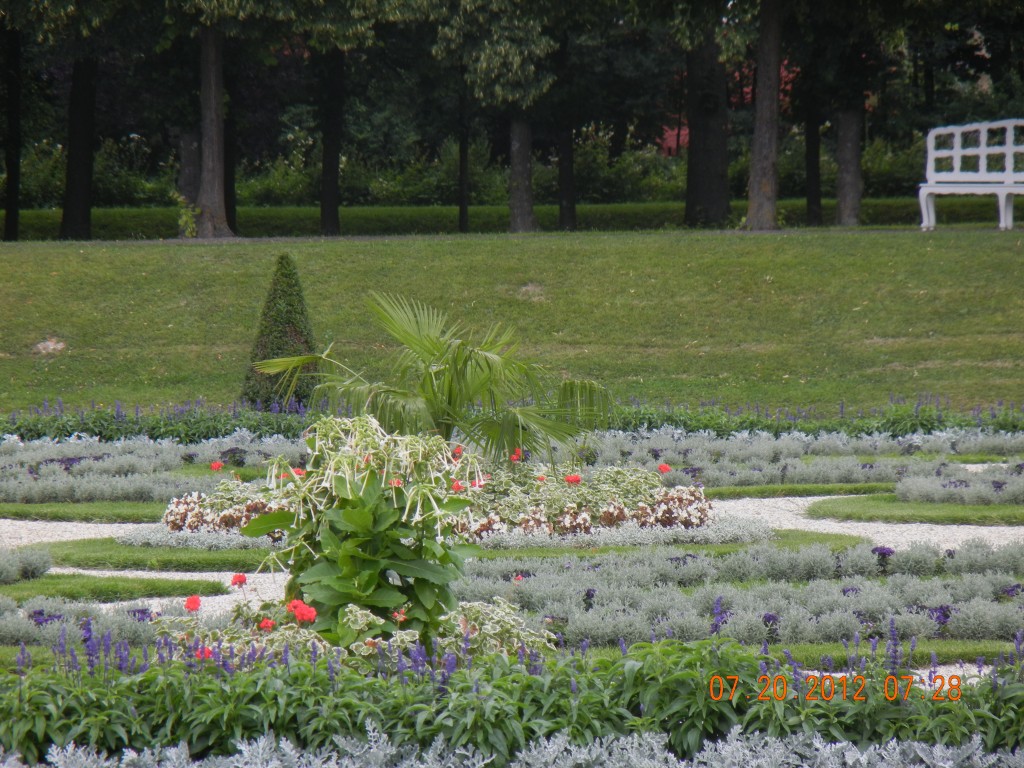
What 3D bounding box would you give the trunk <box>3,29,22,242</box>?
[{"bbox_3d":[-5.066,-2.520,90.000,0.183,2.170,0.183,0,1,0],"label":"trunk"}]

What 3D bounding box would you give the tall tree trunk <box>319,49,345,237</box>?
[{"bbox_3d":[-1.841,-2.458,90.500,0.235,1.927,0.235,0,1,0],"label":"tall tree trunk"}]

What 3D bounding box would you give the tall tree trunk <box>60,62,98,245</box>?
[{"bbox_3d":[-4.386,-2.388,90.000,0.345,1.866,0.345,0,1,0],"label":"tall tree trunk"}]

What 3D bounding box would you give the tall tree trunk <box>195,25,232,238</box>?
[{"bbox_3d":[-2.960,-2.504,88.000,0.327,2.122,0.327,0,1,0],"label":"tall tree trunk"}]

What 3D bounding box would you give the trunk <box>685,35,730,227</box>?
[{"bbox_3d":[2.093,-2.714,95.000,0.482,2.055,0.482,0,1,0],"label":"trunk"}]

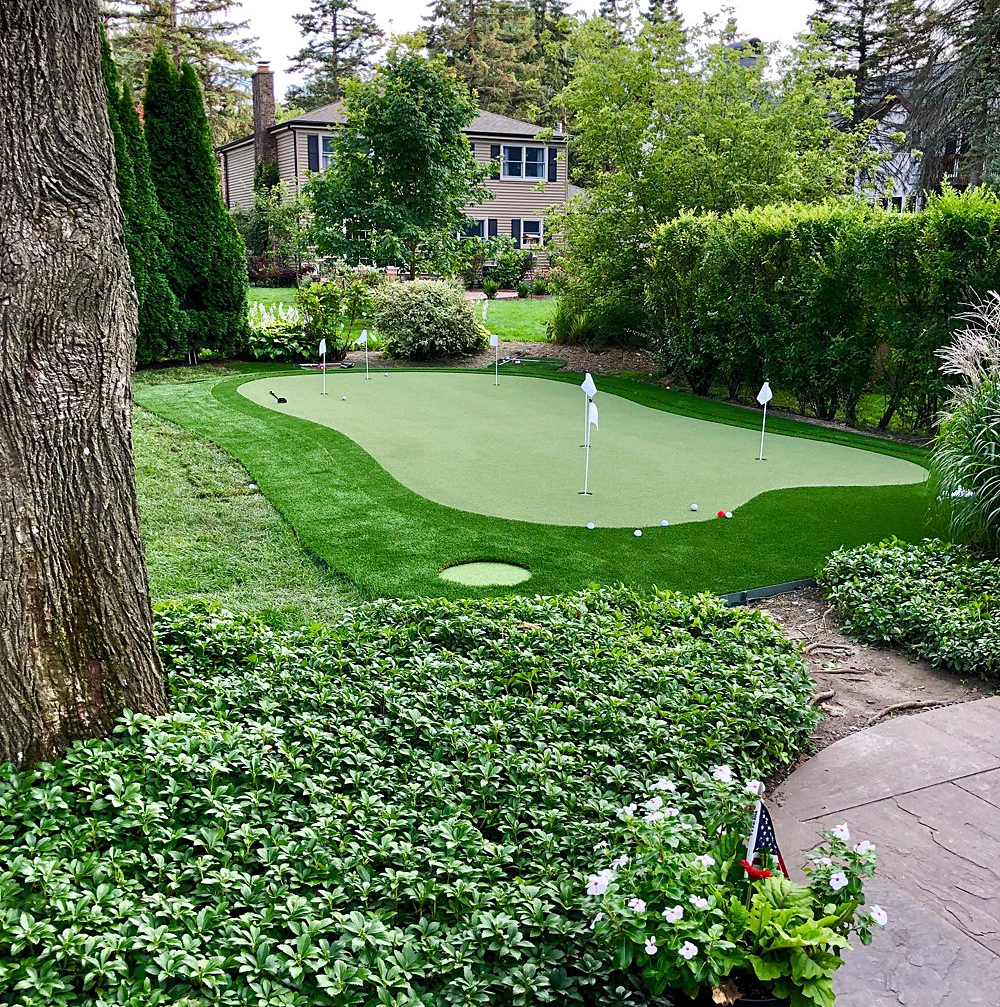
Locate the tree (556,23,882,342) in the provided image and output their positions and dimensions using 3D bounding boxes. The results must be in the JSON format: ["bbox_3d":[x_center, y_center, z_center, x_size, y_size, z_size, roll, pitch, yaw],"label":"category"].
[{"bbox_3d":[4.370,-6.568,22.068,6.545,6.260,6.000,0,13,0],"label":"tree"}]

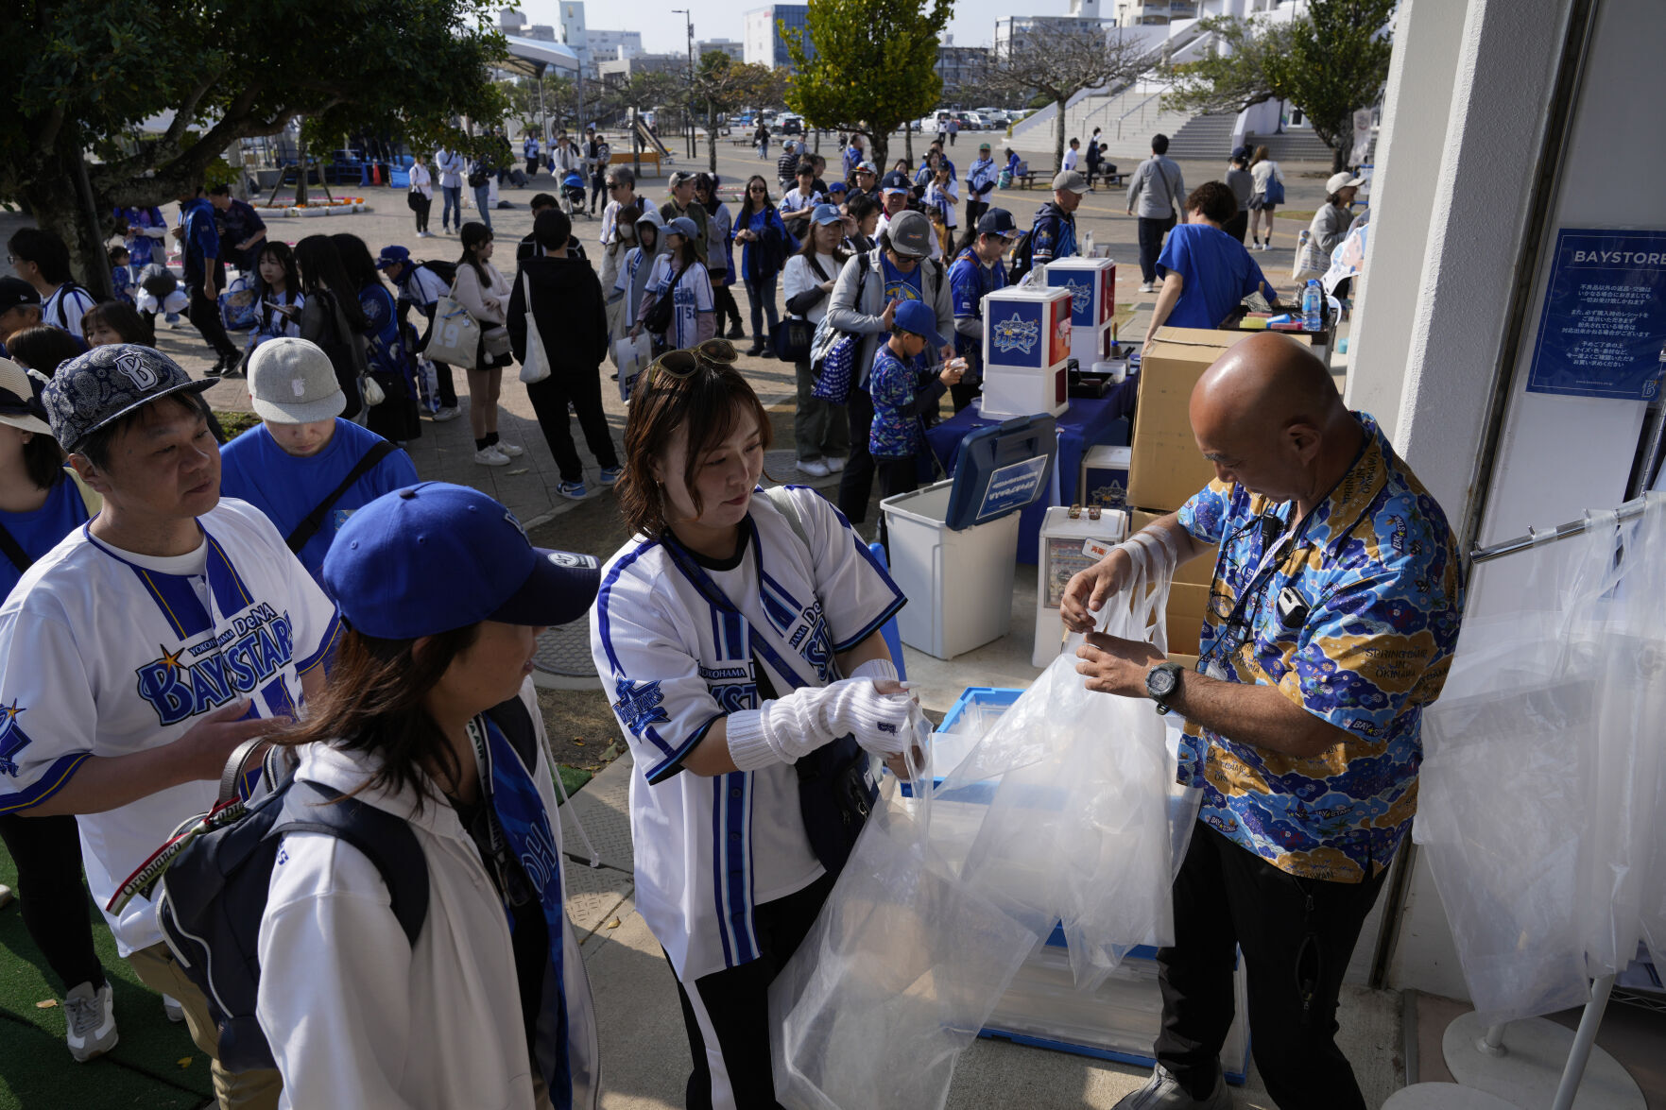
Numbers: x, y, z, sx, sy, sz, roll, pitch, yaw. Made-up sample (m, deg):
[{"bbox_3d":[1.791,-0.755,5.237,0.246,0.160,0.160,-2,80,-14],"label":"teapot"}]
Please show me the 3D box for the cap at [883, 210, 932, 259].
[{"bbox_3d":[0.356,-1.458,5.197,0.180,0.136,0.270,-9,39,-19],"label":"cap"}]

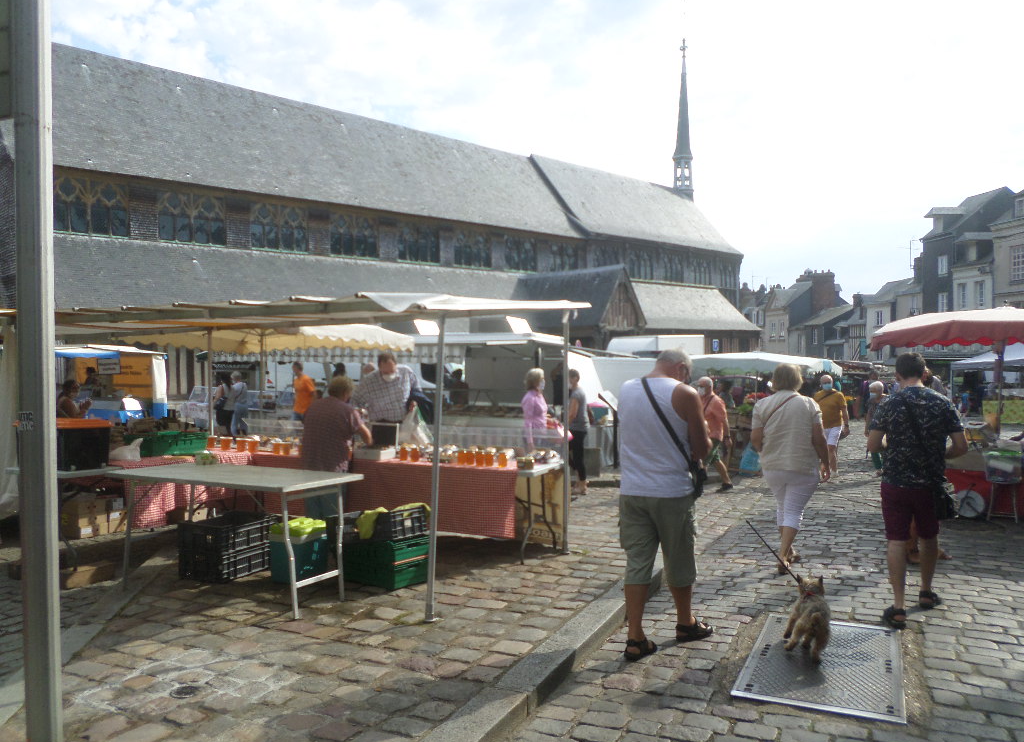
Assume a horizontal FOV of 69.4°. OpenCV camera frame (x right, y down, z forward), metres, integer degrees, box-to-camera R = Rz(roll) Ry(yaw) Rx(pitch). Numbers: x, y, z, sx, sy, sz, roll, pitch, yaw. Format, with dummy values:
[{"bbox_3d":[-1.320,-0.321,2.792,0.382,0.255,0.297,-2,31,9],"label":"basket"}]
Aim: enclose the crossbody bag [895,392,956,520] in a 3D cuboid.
[{"bbox_3d":[2.702,0.551,4.820,0.370,0.820,0.270,0,2,25],"label":"crossbody bag"}]

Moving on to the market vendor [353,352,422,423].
[{"bbox_3d":[-1.217,0.701,7.169,0.660,1.740,0.480,-1,-1,6],"label":"market vendor"}]

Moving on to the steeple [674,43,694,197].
[{"bbox_3d":[12.778,-18.780,55.000,1.500,12.000,1.500,-2,2,-44],"label":"steeple"}]

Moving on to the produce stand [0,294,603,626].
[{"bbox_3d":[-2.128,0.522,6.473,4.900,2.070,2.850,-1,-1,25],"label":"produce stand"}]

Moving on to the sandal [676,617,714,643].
[{"bbox_3d":[1.120,1.553,4.471,0.275,0.095,0.105,1,-2,-40],"label":"sandal"}]

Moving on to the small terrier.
[{"bbox_3d":[1.688,1.396,4.234,0.230,0.390,0.500,-1,-1,17],"label":"small terrier"}]

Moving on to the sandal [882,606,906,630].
[{"bbox_3d":[2.435,1.552,4.711,0.105,0.095,0.275,-1,-1,14],"label":"sandal"}]

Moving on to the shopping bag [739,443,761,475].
[{"bbox_3d":[3.886,1.440,12.100,0.370,0.550,0.250,0,2,15],"label":"shopping bag"}]

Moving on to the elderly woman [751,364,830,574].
[{"bbox_3d":[2.313,0.801,6.138,0.620,1.680,0.500,-1,-1,24],"label":"elderly woman"}]

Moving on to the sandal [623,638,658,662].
[{"bbox_3d":[0.715,1.541,4.100,0.105,0.100,0.270,-1,-2,33],"label":"sandal"}]

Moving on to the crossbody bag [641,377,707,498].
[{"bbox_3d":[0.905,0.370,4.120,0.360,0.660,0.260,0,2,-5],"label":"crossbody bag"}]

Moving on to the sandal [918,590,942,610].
[{"bbox_3d":[2.885,1.560,5.081,0.275,0.095,0.105,1,-2,-44],"label":"sandal"}]

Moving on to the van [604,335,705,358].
[{"bbox_3d":[4.957,0.218,27.299,5.500,3.000,2.050,-2,2,-44],"label":"van"}]

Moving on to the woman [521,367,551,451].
[{"bbox_3d":[0.258,0.783,8.418,0.380,1.630,0.460,0,-1,-6],"label":"woman"}]

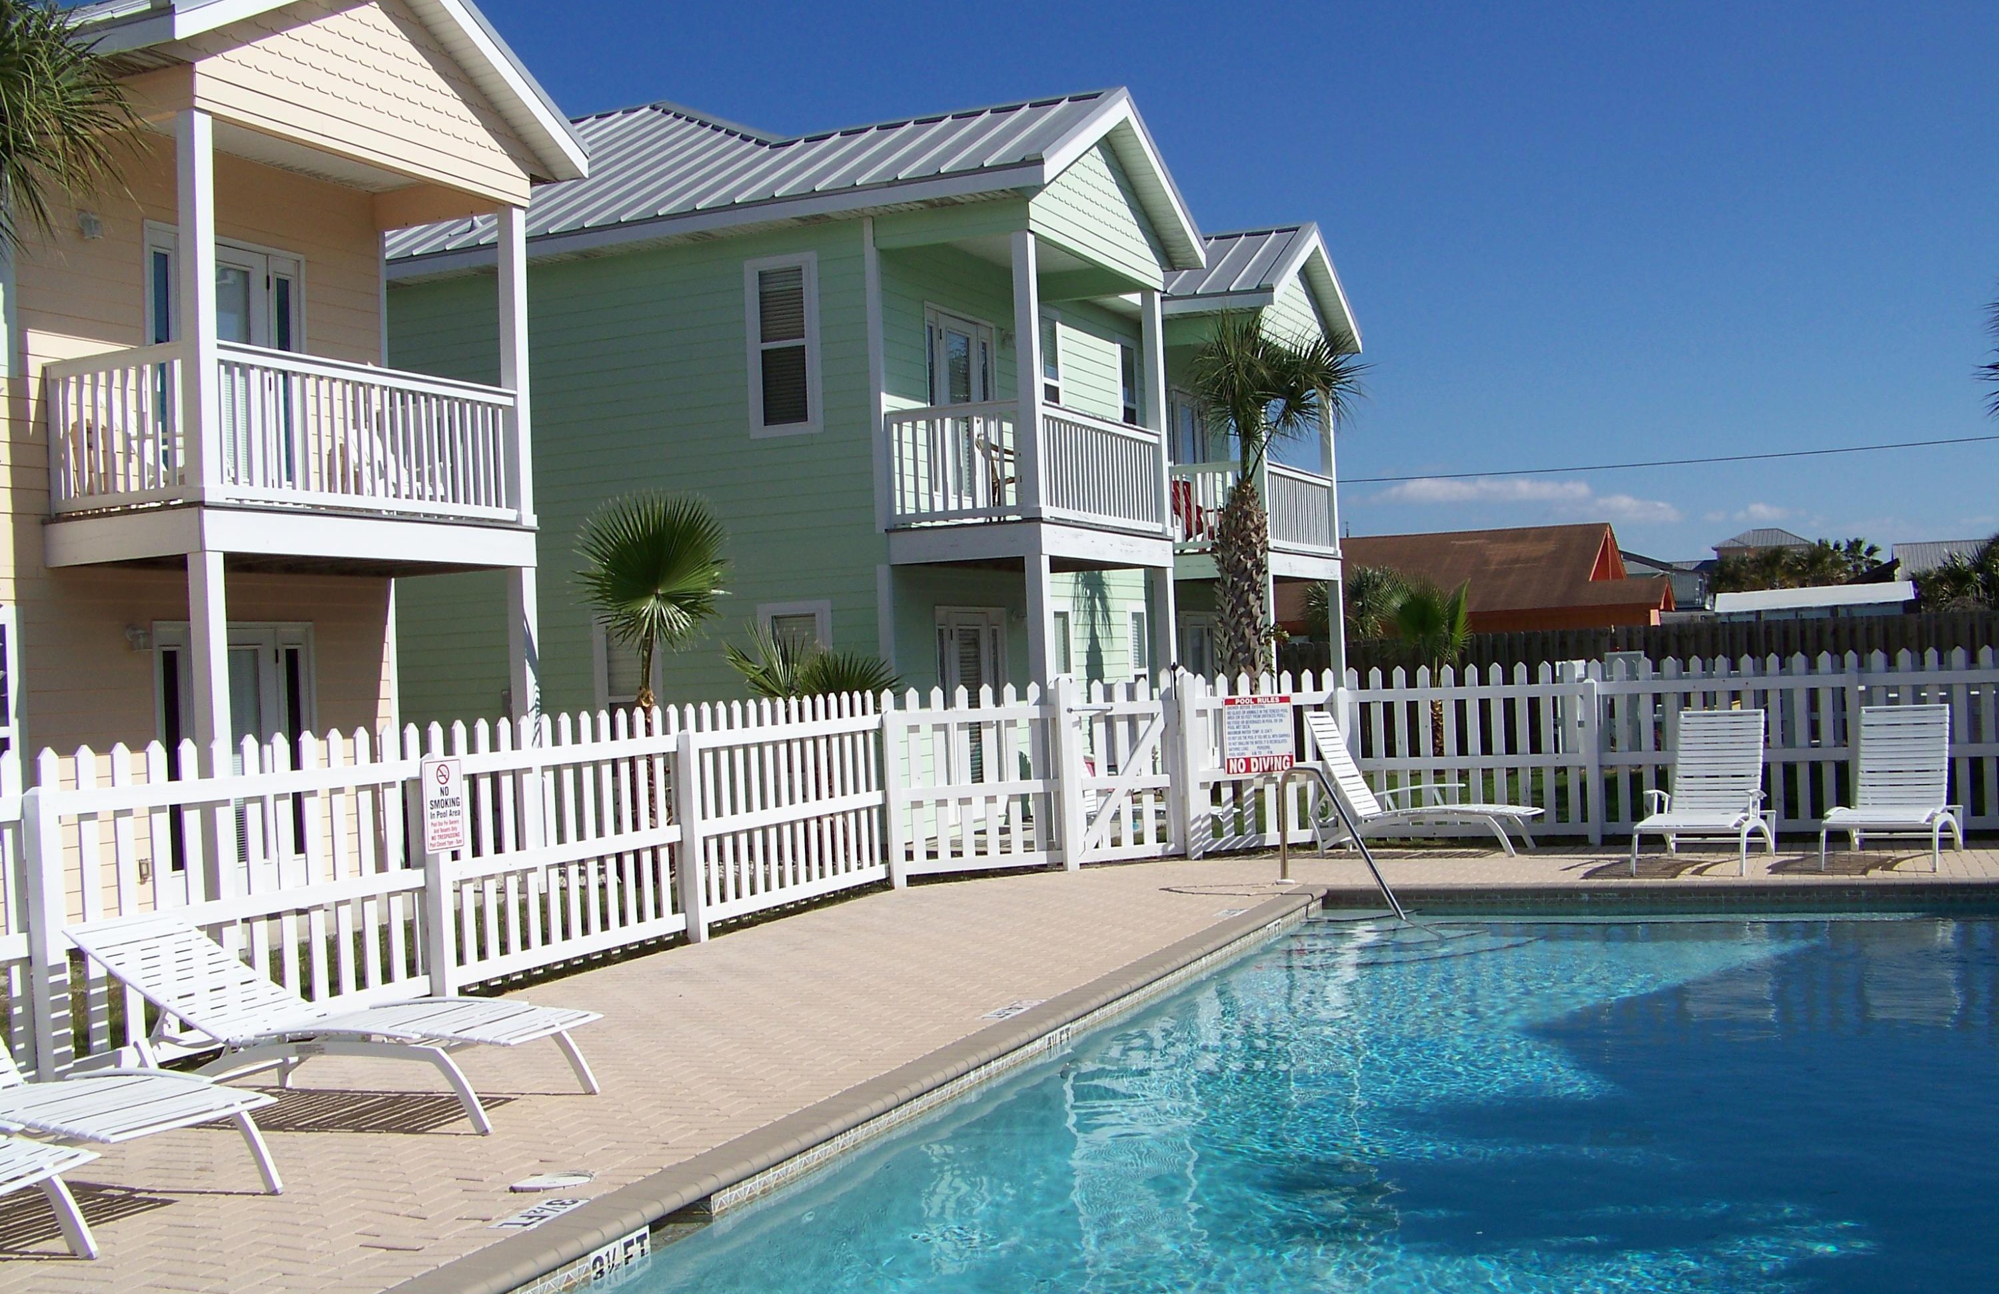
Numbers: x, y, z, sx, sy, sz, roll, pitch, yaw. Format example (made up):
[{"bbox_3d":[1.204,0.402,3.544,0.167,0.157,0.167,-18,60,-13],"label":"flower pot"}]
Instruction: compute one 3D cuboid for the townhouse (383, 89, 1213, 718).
[{"bbox_3d":[-3.347,-2.142,21.684,10.600,8.040,4.870,-2,-1,25],"label":"townhouse"}]

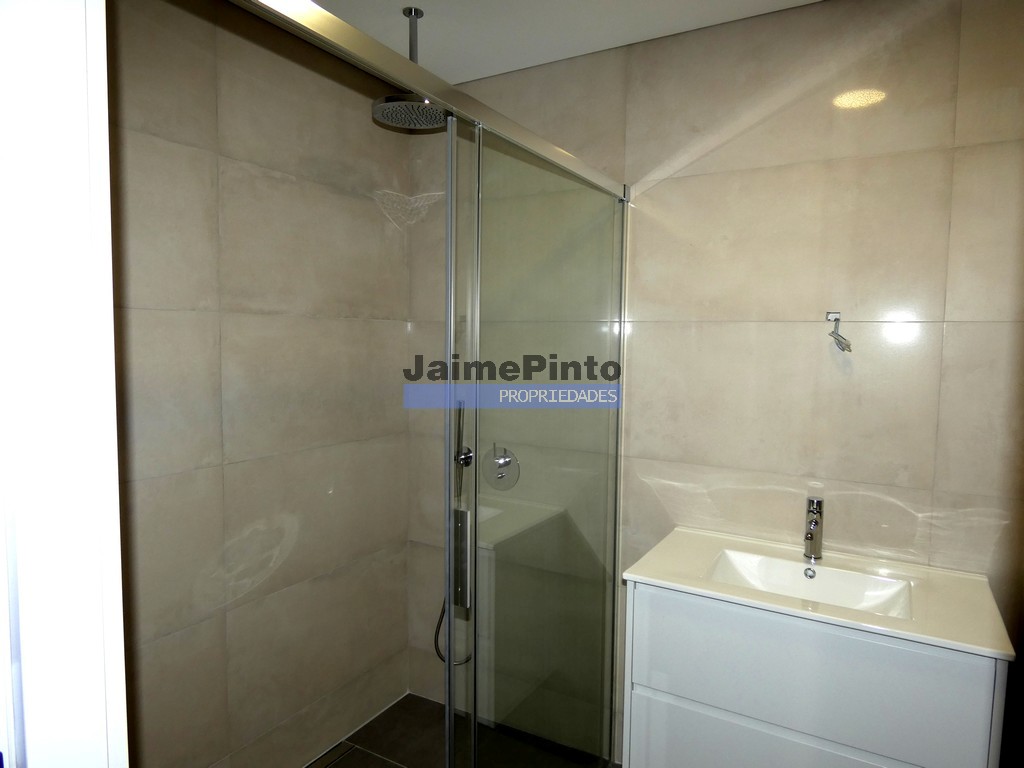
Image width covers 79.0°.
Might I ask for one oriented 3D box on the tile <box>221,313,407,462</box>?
[{"bbox_3d":[-0.639,-0.006,2.190,0.010,0.450,0.850,3,5,30],"label":"tile"}]

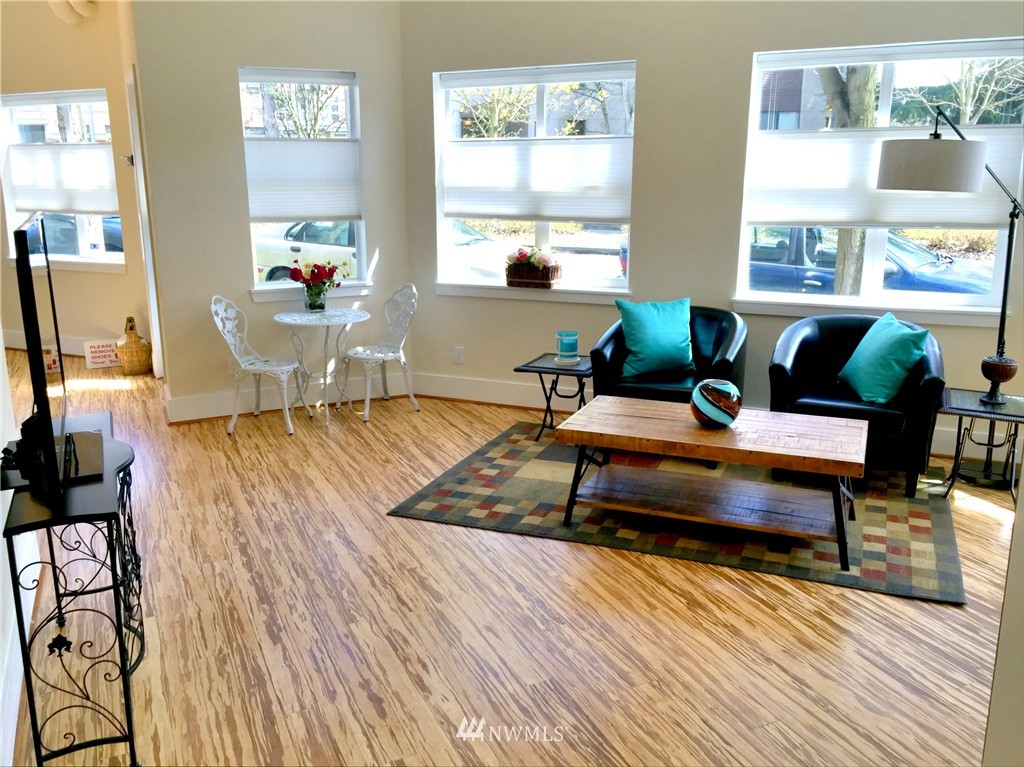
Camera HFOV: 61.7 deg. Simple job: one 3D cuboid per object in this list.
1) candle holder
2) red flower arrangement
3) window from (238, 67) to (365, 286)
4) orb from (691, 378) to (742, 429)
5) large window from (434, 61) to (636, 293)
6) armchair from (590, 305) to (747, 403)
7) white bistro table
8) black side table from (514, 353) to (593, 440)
[{"bbox_3d":[0.324,-0.206,5.016,0.150,0.178,0.150,0,14,0],"label":"candle holder"},{"bbox_3d":[-1.287,-0.723,5.632,0.330,0.165,0.260,0,14,0],"label":"red flower arrangement"},{"bbox_3d":[-1.347,-1.310,5.566,0.750,1.355,0.120,-7,15,-26],"label":"window"},{"bbox_3d":[0.886,0.089,3.718,0.219,0.216,0.219,6,15,22],"label":"orb"},{"bbox_3d":[0.123,-1.264,5.356,1.335,1.332,0.120,6,15,24],"label":"large window"},{"bbox_3d":[0.894,-0.012,4.810,0.770,0.765,0.660,5,15,20],"label":"armchair"},{"bbox_3d":[-1.190,-0.103,5.451,0.600,0.655,0.600,0,14,0],"label":"white bistro table"},{"bbox_3d":[0.325,0.099,5.008,0.455,0.460,0.470,5,15,20],"label":"black side table"}]

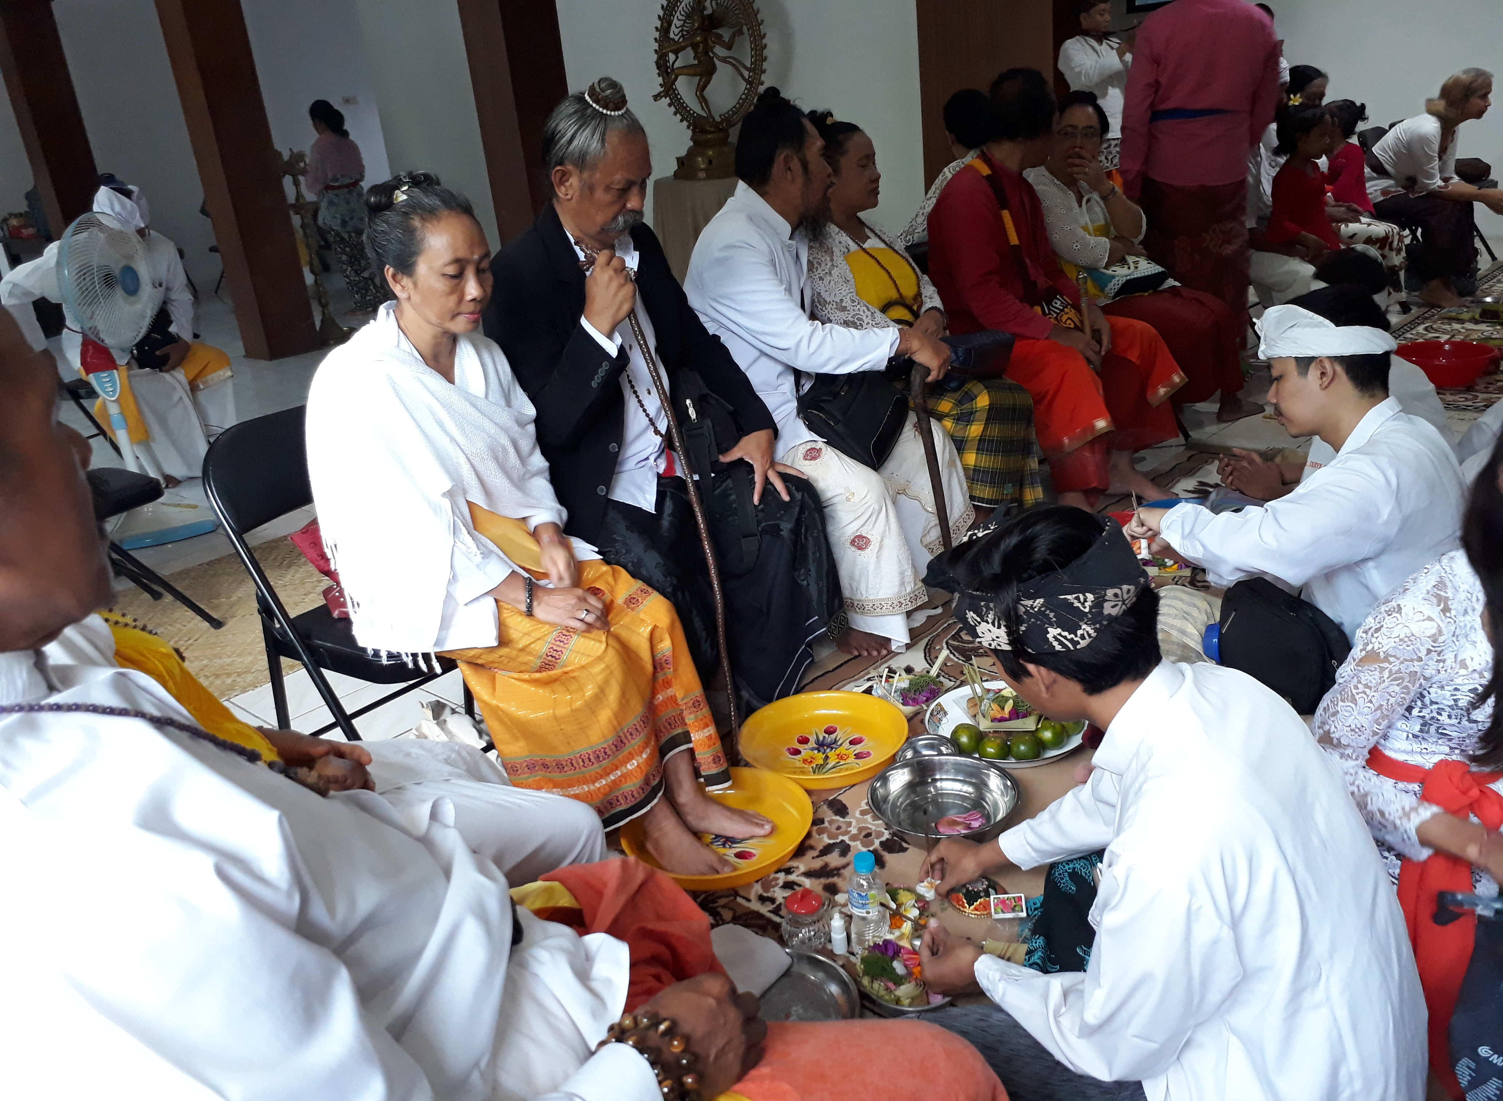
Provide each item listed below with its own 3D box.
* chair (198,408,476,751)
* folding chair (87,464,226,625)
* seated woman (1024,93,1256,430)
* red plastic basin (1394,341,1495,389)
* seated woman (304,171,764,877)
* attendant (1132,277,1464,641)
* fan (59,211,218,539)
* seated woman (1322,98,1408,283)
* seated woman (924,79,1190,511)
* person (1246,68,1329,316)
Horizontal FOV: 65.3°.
[{"bbox_3d":[-0.669,0.115,2.295,0.490,0.810,0.460,9,25,34],"label":"chair"},{"bbox_3d":[-1.850,-0.108,3.192,0.450,0.780,0.470,13,28,39],"label":"folding chair"},{"bbox_3d":[1.269,-0.993,4.122,0.780,1.165,0.480,10,27,35],"label":"seated woman"},{"bbox_3d":[2.631,-0.690,4.417,0.410,0.125,0.410,-5,21,2],"label":"red plastic basin"},{"bbox_3d":[-0.365,-0.063,2.131,0.830,1.210,0.460,13,28,38],"label":"seated woman"},{"bbox_3d":[1.057,-0.085,2.280,0.640,0.840,0.600,6,24,28],"label":"attendant"},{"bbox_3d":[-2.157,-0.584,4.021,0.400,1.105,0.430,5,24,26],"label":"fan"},{"bbox_3d":[2.733,-1.499,5.271,0.500,1.000,0.420,9,25,34],"label":"seated woman"},{"bbox_3d":[0.917,-0.766,3.497,0.530,1.270,0.690,-23,27,-37],"label":"seated woman"},{"bbox_3d":[2.393,-1.483,5.102,0.580,1.160,0.450,8,25,32],"label":"person"}]

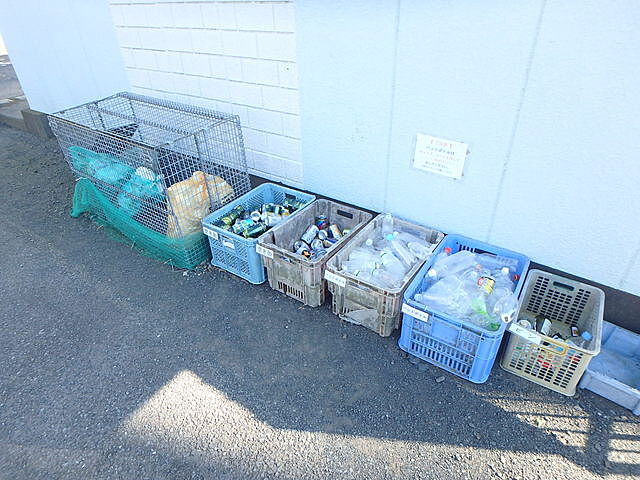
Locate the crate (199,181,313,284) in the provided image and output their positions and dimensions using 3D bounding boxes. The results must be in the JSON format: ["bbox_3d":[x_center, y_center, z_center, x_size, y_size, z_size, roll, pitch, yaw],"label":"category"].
[{"bbox_3d":[-0.335,-0.050,2.349,0.401,0.317,0.588,19,38,28],"label":"crate"}]

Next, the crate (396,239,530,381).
[{"bbox_3d":[0.672,0.286,1.802,0.399,0.288,0.613,19,39,29],"label":"crate"}]

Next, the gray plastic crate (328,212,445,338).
[{"bbox_3d":[0.337,0.173,1.969,0.376,0.316,0.569,20,39,30],"label":"gray plastic crate"}]

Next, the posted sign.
[{"bbox_3d":[0.578,-0.404,1.885,0.251,0.178,0.010,20,39,30],"label":"posted sign"}]

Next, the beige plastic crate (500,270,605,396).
[{"bbox_3d":[1.000,0.382,1.668,0.287,0.253,0.438,19,39,29],"label":"beige plastic crate"}]

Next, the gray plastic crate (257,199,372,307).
[{"bbox_3d":[-0.004,0.065,2.158,0.381,0.312,0.564,20,39,30],"label":"gray plastic crate"}]

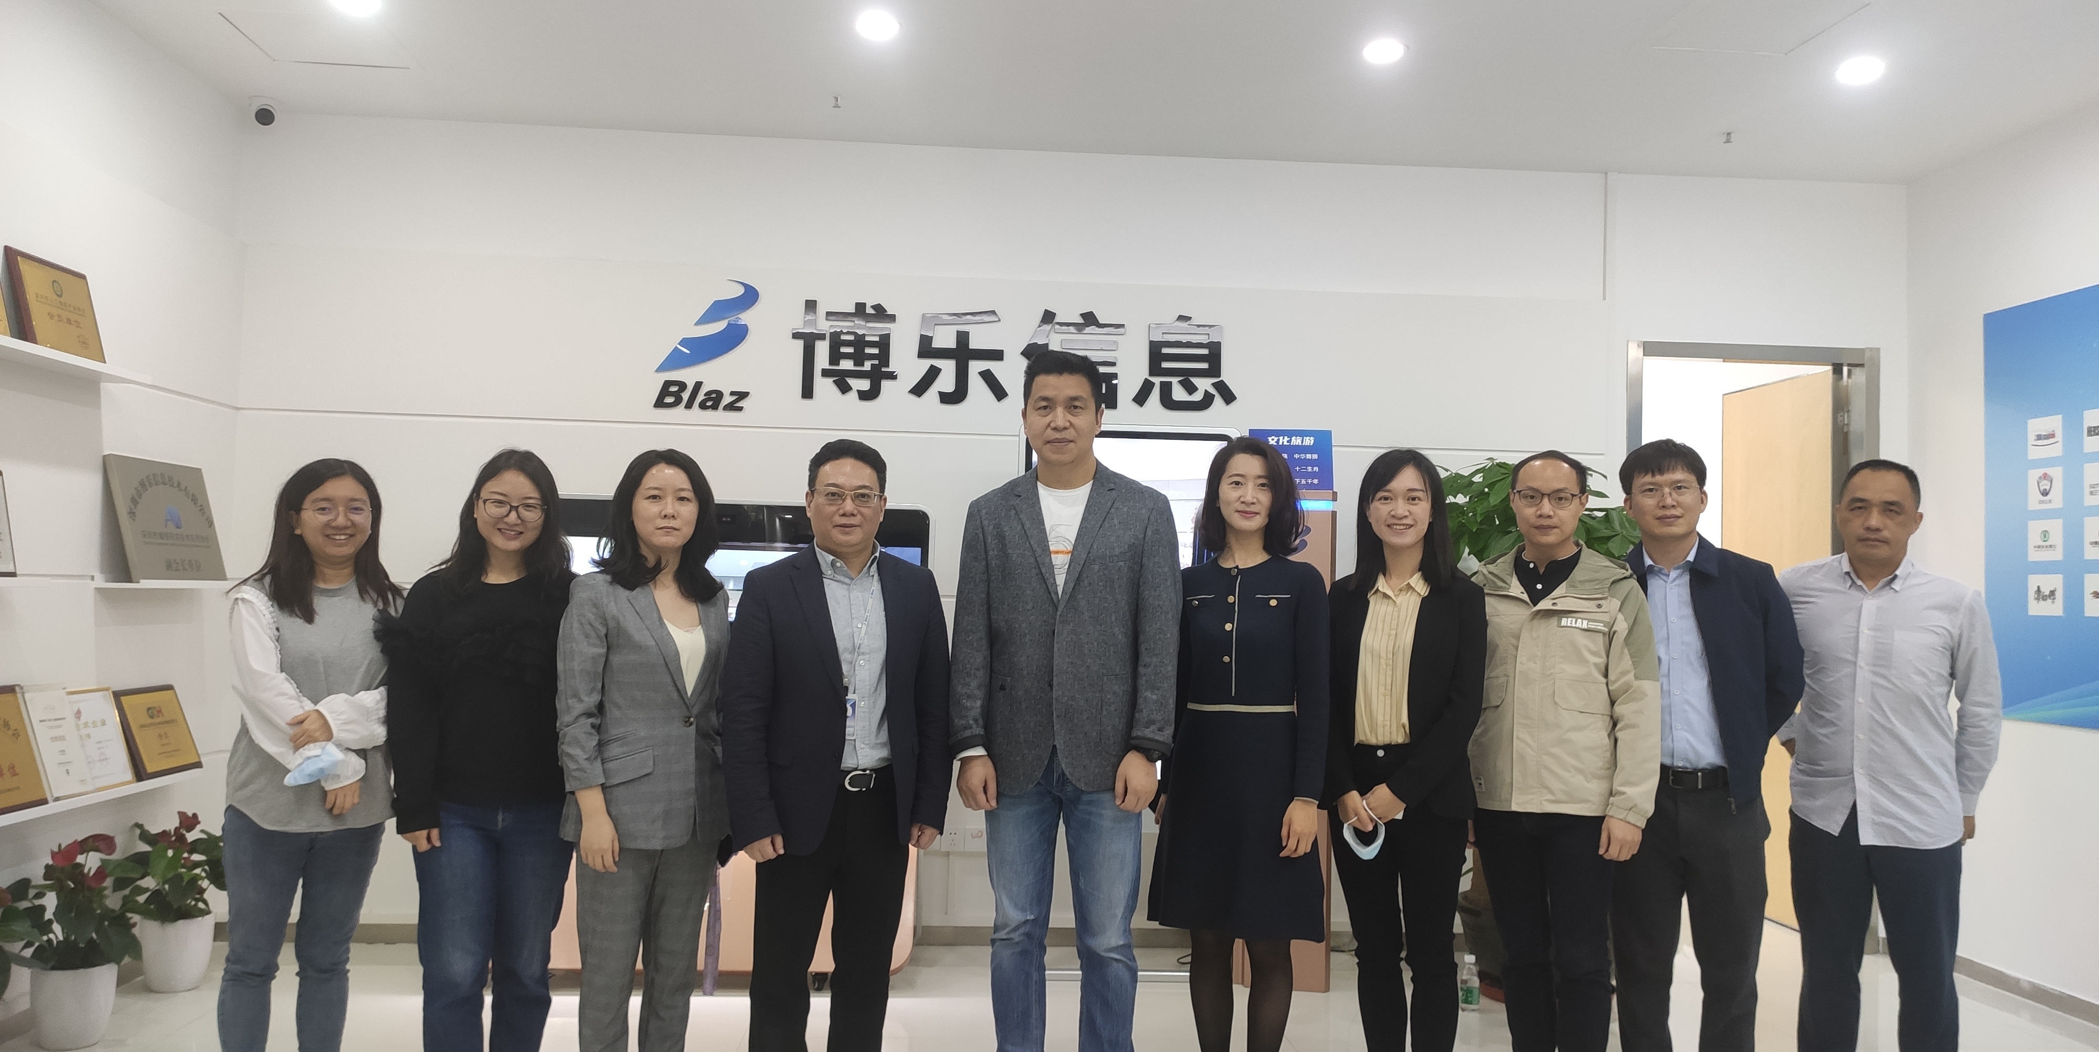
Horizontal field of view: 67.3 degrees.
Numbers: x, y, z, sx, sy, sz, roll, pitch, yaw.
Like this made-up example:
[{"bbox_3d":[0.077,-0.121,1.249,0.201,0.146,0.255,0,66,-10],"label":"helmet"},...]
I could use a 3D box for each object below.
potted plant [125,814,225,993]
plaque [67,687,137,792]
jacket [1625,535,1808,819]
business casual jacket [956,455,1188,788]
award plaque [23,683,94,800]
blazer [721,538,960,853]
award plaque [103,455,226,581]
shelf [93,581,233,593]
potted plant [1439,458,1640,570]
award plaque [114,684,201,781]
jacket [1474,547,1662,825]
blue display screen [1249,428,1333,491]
[{"bbox_3d":[-2.745,1.178,4.971,0.380,0.537,0.380,2,-3,-4],"label":"potted plant"},{"bbox_3d":[-2.854,0.636,4.658,0.022,0.303,0.420,-16,-1,-5],"label":"plaque"},{"bbox_3d":[1.592,0.370,3.920,0.530,0.695,0.290,0,-3,23],"label":"jacket"},{"bbox_3d":[0.041,0.244,3.756,0.530,0.791,0.300,1,-3,1],"label":"business casual jacket"},{"bbox_3d":[-2.830,0.613,4.496,0.025,0.315,0.220,-17,-1,-5],"label":"award plaque"},{"bbox_3d":[-0.492,0.405,3.670,0.510,0.715,0.300,2,-3,-16],"label":"blazer"},{"bbox_3d":[-2.881,-0.009,5.150,0.030,0.400,0.590,-14,-1,-4],"label":"award plaque"},{"bbox_3d":[-2.857,0.187,5.159,0.145,0.030,0.730,2,-3,-4],"label":"shelf"},{"bbox_3d":[1.684,0.673,5.412,0.750,1.817,0.720,2,-3,-4],"label":"potted plant"},{"bbox_3d":[-2.889,0.667,5.106,0.024,0.294,0.400,-17,-1,-5],"label":"award plaque"},{"bbox_3d":[1.254,0.396,3.895,0.510,0.690,0.290,0,-3,20],"label":"jacket"},{"bbox_3d":[0.836,-0.224,5.455,0.286,0.210,0.030,1,-3,4],"label":"blue display screen"}]

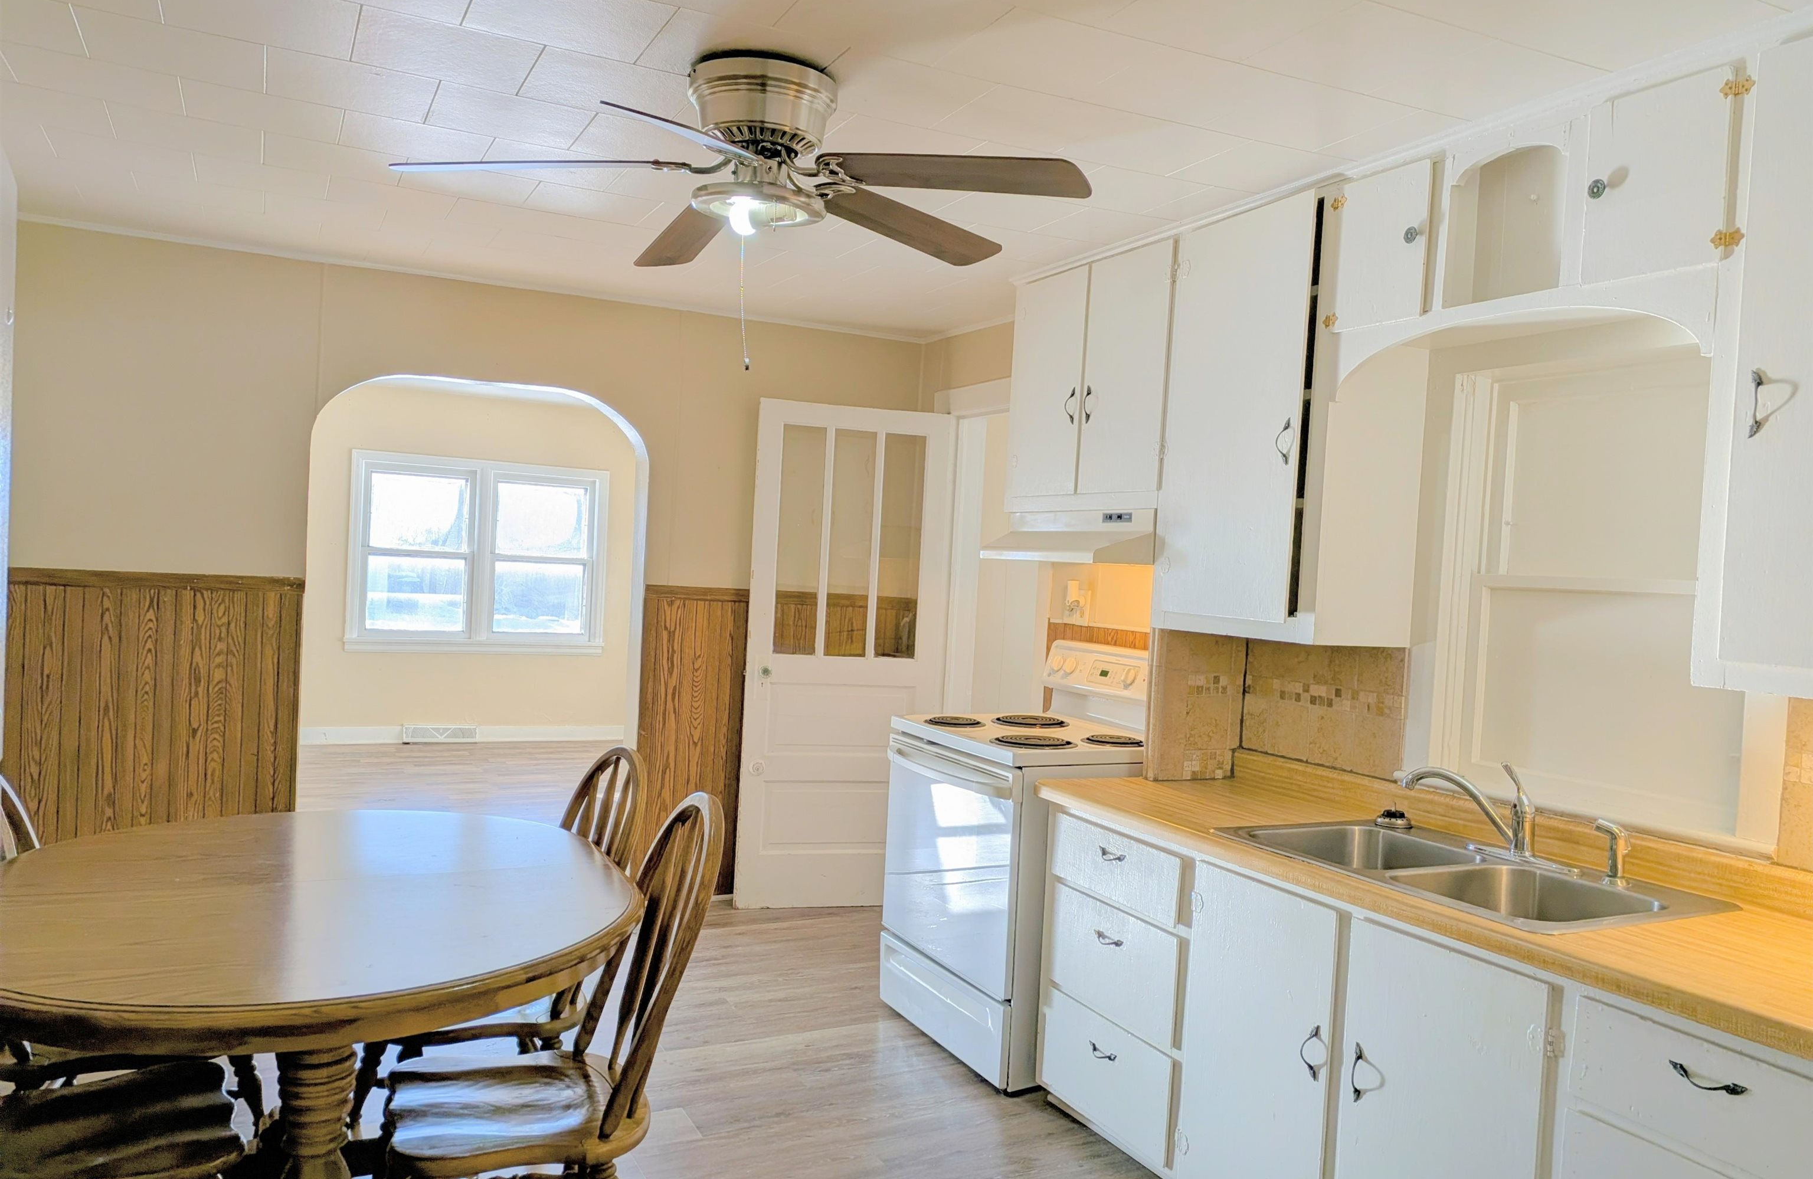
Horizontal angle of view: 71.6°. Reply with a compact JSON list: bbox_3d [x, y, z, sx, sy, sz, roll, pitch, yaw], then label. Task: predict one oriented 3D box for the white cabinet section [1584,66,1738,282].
[{"bbox_3d":[1.507,-0.754,2.399,0.295,0.349,0.269,2,1,-28],"label":"white cabinet section"}]

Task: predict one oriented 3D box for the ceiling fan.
[{"bbox_3d":[-0.301,-0.879,2.512,1.330,0.340,1.330,2,2,-28],"label":"ceiling fan"}]

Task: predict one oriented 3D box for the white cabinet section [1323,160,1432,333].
[{"bbox_3d":[1.209,-0.781,2.959,0.295,0.349,0.258,2,1,-28],"label":"white cabinet section"}]

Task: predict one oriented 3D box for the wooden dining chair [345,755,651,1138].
[{"bbox_3d":[-0.939,0.857,2.888,0.570,0.980,0.470,2,2,-32],"label":"wooden dining chair"}]

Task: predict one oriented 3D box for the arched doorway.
[{"bbox_3d":[-1.664,0.237,4.884,1.245,2.045,0.190,2,2,-28],"label":"arched doorway"}]

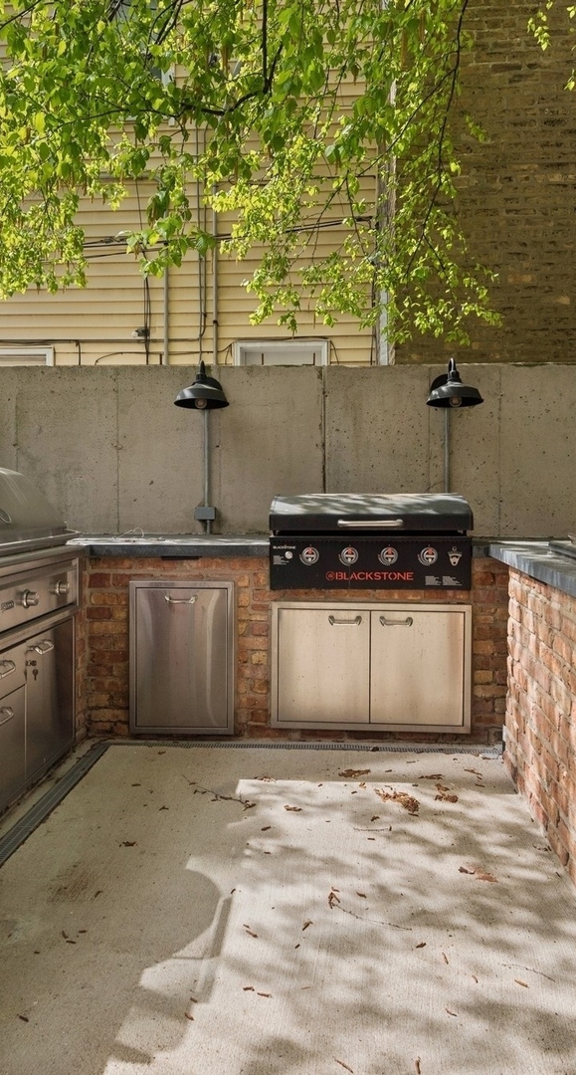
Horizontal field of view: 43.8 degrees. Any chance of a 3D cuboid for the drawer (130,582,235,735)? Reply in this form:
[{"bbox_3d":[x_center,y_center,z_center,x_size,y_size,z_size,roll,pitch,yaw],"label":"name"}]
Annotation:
[{"bbox_3d":[-0.462,0.531,3.400,0.467,0.680,0.400,1,2,3],"label":"drawer"}]

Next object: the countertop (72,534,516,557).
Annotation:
[{"bbox_3d":[0.051,0.044,3.685,2.060,0.050,0.740,0,3,6],"label":"countertop"}]

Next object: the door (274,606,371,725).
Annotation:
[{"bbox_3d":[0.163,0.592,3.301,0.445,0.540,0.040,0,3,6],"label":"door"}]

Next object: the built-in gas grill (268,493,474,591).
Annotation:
[{"bbox_3d":[0.408,0.004,3.546,0.920,0.430,0.600,0,3,6],"label":"built-in gas grill"}]

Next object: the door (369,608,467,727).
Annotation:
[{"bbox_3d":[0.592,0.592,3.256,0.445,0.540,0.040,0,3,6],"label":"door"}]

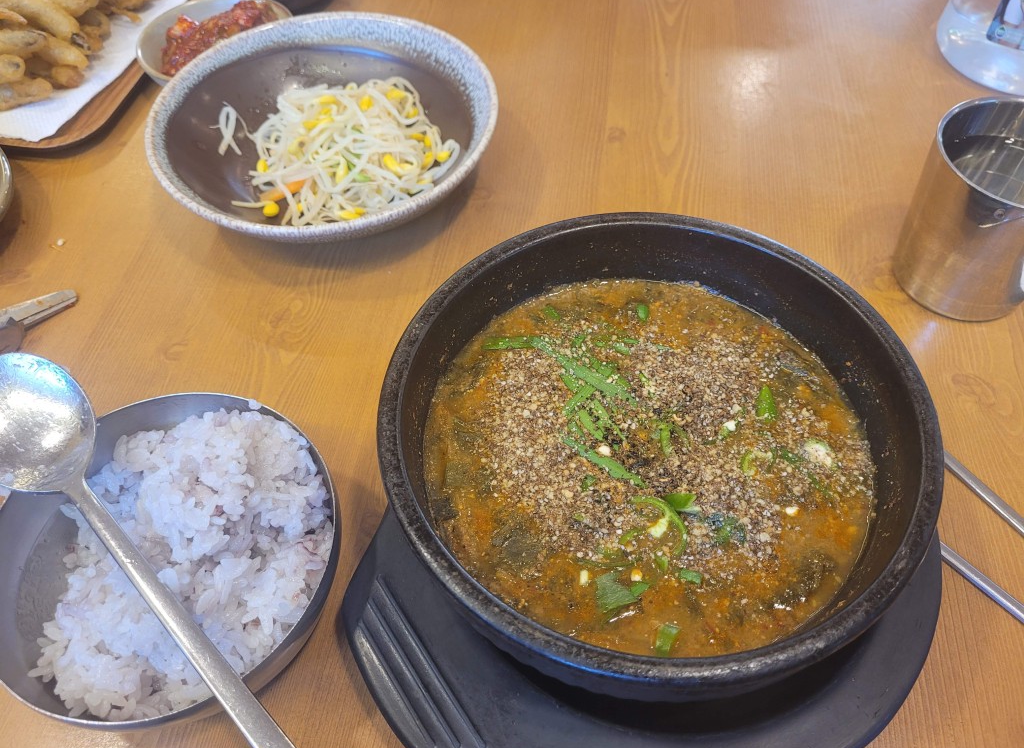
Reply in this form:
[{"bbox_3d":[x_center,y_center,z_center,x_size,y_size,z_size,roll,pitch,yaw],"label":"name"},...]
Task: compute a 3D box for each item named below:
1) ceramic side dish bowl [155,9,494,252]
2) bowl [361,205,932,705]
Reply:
[{"bbox_3d":[-0.087,-0.110,0.377,0.164,0.050,0.164,0,54,0],"label":"ceramic side dish bowl"},{"bbox_3d":[0.043,0.027,0.260,0.166,0.070,0.166,0,54,0],"label":"bowl"}]

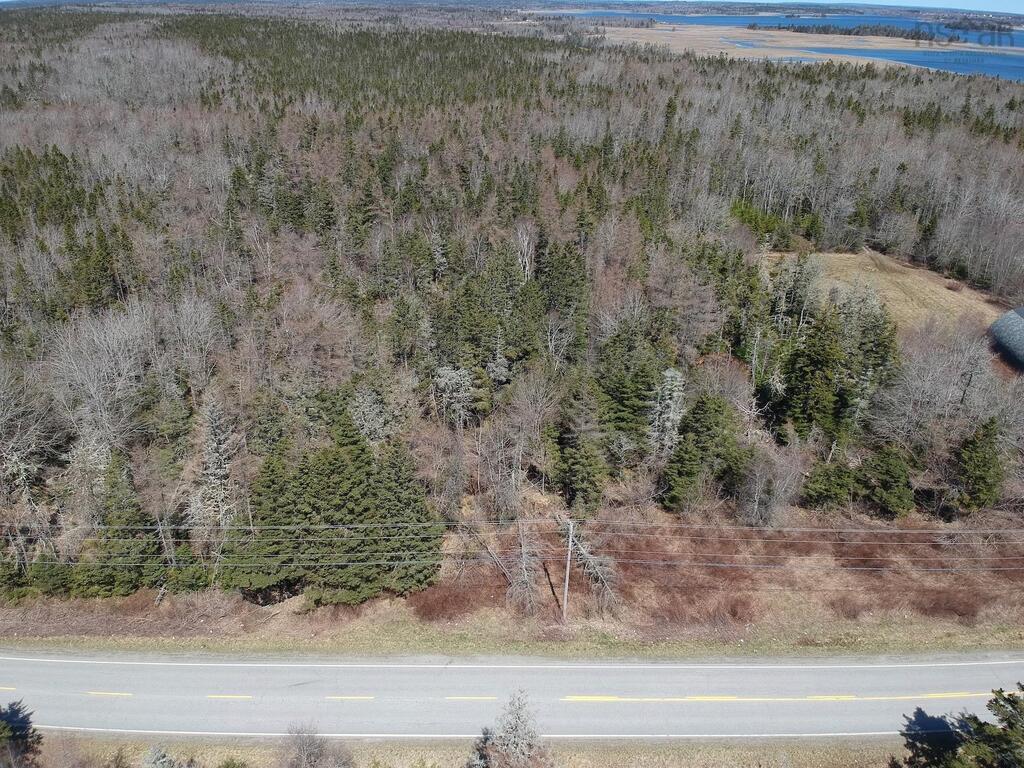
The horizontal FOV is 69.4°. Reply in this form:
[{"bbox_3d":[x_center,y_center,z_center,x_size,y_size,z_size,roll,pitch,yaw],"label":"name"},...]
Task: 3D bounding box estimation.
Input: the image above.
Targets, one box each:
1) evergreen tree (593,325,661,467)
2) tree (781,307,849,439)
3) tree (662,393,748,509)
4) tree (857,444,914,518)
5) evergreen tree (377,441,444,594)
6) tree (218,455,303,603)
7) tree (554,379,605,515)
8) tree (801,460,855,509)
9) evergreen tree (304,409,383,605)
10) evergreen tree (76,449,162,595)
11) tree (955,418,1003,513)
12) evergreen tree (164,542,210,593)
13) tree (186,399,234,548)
[{"bbox_3d":[13.371,1.331,82.511,8.050,16.820,8.050,0,28,0],"label":"evergreen tree"},{"bbox_3d":[37.398,-1.320,88.180,8.260,16.480,8.260,0,28,0],"label":"tree"},{"bbox_3d":[20.971,6.294,78.576,9.500,11.800,9.500,0,28,0],"label":"tree"},{"bbox_3d":[40.650,9.630,79.000,5.510,7.350,5.310,1,27,0],"label":"tree"},{"bbox_3d":[-9.318,11.274,65.621,6.920,14.750,6.920,0,28,0],"label":"evergreen tree"},{"bbox_3d":[-22.575,11.656,65.995,8.670,13.580,8.670,0,28,0],"label":"tree"},{"bbox_3d":[7.430,6.020,77.310,5.310,14.710,5.110,1,27,0],"label":"tree"},{"bbox_3d":[35.230,10.160,81.090,5.410,4.490,5.110,1,27,0],"label":"tree"},{"bbox_3d":[-15.420,10.060,65.360,6.940,17.870,6.740,1,27,0],"label":"evergreen tree"},{"bbox_3d":[-36.252,11.736,65.897,8.060,13.390,8.060,0,28,0],"label":"evergreen tree"},{"bbox_3d":[49.154,8.145,76.682,4.850,10.590,4.850,0,28,0],"label":"tree"},{"bbox_3d":[-30.230,16.290,68.220,3.780,4.090,3.680,1,27,0],"label":"evergreen tree"},{"bbox_3d":[-28.900,8.660,69.340,3.570,16.650,3.370,1,27,0],"label":"tree"}]

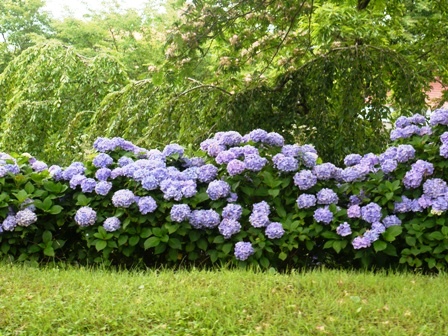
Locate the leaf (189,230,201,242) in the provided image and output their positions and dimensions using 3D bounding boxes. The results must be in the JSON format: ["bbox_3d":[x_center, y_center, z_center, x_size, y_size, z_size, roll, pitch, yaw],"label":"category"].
[{"bbox_3d":[-0.237,0.549,6.850,0.091,0.106,0.045,0,-24,0],"label":"leaf"}]

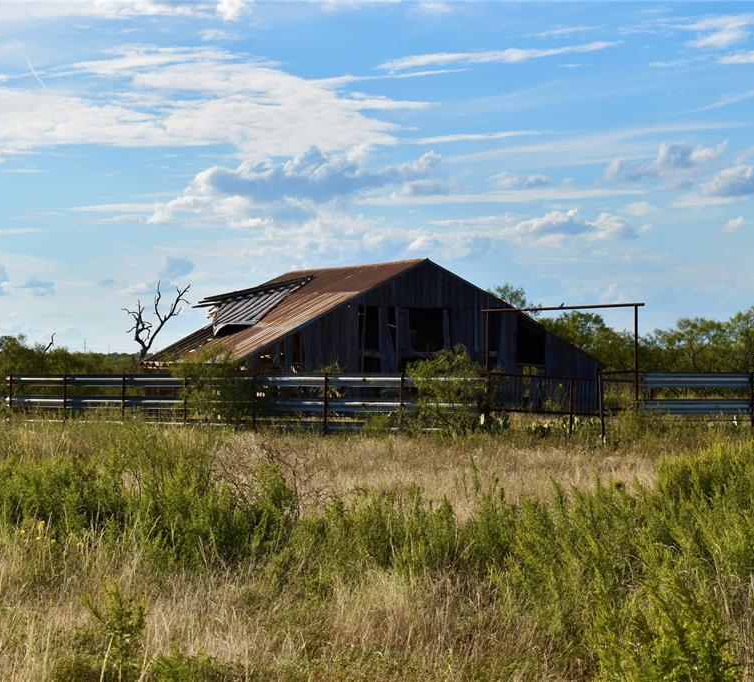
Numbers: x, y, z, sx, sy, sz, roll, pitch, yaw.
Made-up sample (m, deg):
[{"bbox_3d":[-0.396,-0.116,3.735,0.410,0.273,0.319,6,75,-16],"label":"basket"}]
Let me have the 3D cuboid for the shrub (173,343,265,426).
[{"bbox_3d":[-3.930,1.206,57.600,2.200,2.240,2.000,0,-1,0],"label":"shrub"}]

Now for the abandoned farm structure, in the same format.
[{"bbox_3d":[-0.730,0.008,83.400,13.900,5.420,11.000,0,-1,-27],"label":"abandoned farm structure"}]

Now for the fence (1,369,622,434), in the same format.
[{"bbox_3d":[-3.200,1.544,57.200,20.300,1.550,2.000,-1,-1,41],"label":"fence"}]

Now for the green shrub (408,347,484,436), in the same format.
[{"bbox_3d":[1.540,1.156,51.700,1.750,2.160,1.650,0,-1,0],"label":"green shrub"}]

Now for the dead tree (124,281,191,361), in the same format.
[{"bbox_3d":[-10.000,0.171,105.000,3.100,5.750,2.800,0,-1,0],"label":"dead tree"}]

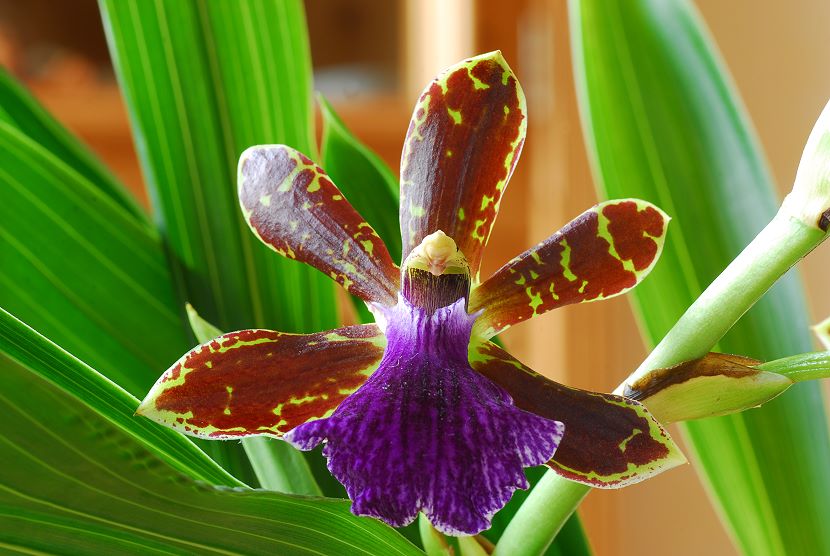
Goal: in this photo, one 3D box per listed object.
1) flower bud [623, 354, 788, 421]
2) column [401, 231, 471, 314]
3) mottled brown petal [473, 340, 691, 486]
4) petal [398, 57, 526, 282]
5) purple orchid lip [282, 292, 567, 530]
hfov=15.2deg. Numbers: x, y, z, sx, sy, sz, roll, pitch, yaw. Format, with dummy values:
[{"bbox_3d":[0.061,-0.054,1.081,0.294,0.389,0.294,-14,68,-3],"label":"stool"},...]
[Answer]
[{"bbox_3d":[0.039,0.015,0.415,0.022,0.007,0.007,-7,0,0],"label":"flower bud"},{"bbox_3d":[0.003,-0.001,0.400,0.009,0.011,0.009,0,-6,0],"label":"column"},{"bbox_3d":[0.019,0.019,0.406,0.033,0.013,0.008,26,0,1],"label":"mottled brown petal"},{"bbox_3d":[0.006,-0.014,0.408,0.015,0.031,0.008,10,0,0],"label":"petal"},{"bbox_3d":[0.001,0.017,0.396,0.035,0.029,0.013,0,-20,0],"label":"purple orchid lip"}]

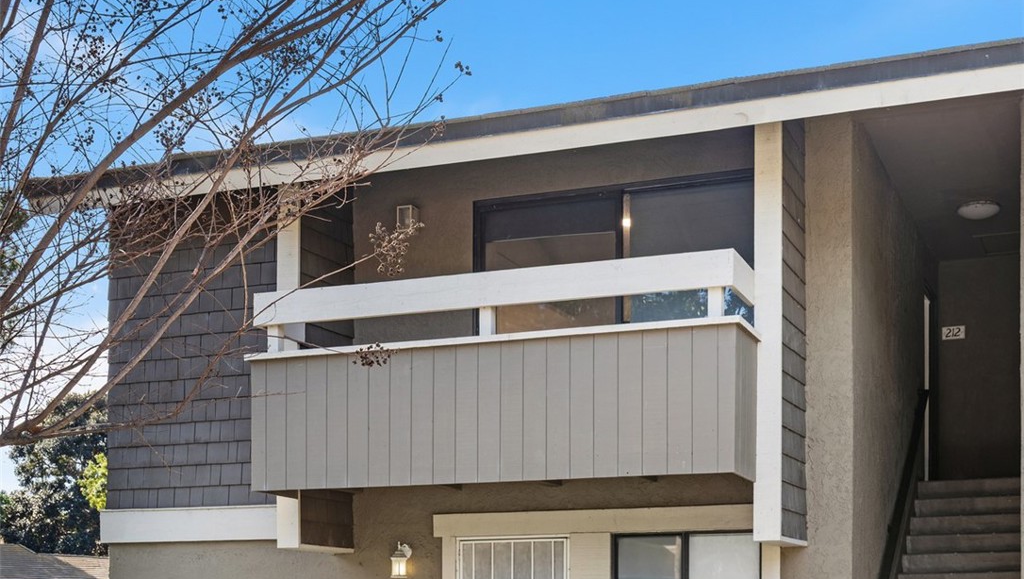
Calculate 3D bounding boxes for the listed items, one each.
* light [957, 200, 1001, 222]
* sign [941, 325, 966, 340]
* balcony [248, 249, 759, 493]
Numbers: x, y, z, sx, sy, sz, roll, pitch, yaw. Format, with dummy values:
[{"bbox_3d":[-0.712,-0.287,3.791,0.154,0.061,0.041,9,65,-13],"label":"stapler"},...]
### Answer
[{"bbox_3d":[4.663,-0.795,14.217,0.412,0.118,0.412,-5,-15,23],"label":"light"},{"bbox_3d":[4.877,0.482,15.706,0.240,0.134,0.020,-5,-15,23],"label":"sign"},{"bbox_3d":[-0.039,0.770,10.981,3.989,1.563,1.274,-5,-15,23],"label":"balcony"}]

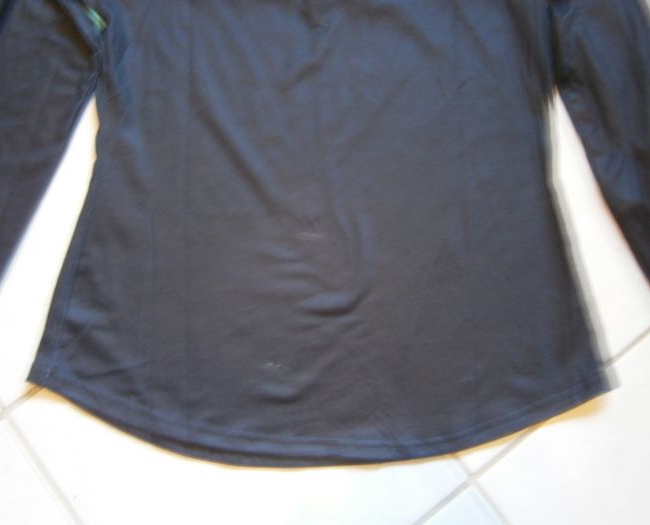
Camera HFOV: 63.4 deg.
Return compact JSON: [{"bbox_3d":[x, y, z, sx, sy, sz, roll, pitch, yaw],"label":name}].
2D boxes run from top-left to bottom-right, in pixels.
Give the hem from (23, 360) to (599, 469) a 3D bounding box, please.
[{"bbox_3d":[-0.004,0.132,0.462,0.522,0.020,0.092,0,81,0],"label":"hem"}]

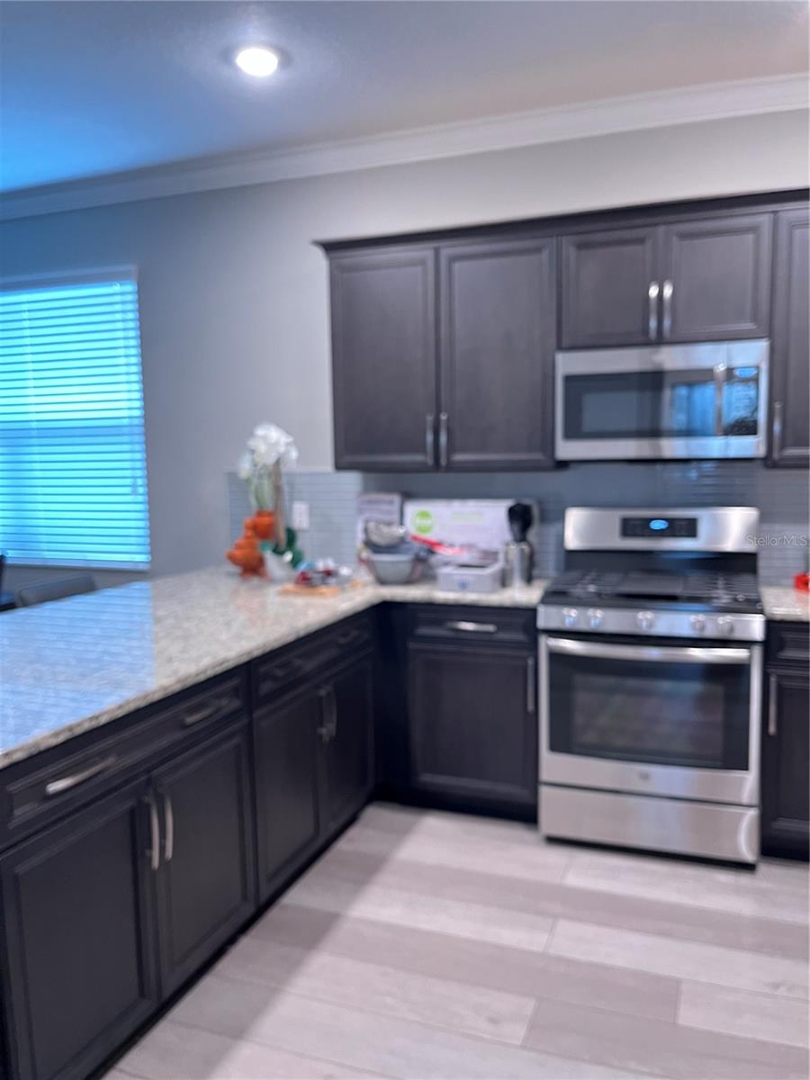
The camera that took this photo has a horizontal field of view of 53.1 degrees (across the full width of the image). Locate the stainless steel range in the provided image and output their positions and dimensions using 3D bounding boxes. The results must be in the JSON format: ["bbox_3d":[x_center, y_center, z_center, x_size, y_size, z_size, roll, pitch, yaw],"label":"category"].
[{"bbox_3d":[0.959,0.508,3.157,0.760,1.220,0.710,1,6,20],"label":"stainless steel range"}]

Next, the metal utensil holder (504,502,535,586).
[{"bbox_3d":[0.477,0.020,3.379,0.115,0.340,0.115,1,6,20],"label":"metal utensil holder"}]

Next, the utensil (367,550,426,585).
[{"bbox_3d":[-0.030,0.121,3.498,0.225,0.130,0.225,1,6,20],"label":"utensil"}]

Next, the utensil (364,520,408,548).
[{"bbox_3d":[-0.080,-0.024,3.529,0.185,0.110,0.185,-1,5,0],"label":"utensil"}]

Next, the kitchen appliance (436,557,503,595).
[{"bbox_3d":[0.275,0.149,3.344,0.235,0.095,0.195,1,6,20],"label":"kitchen appliance"}]

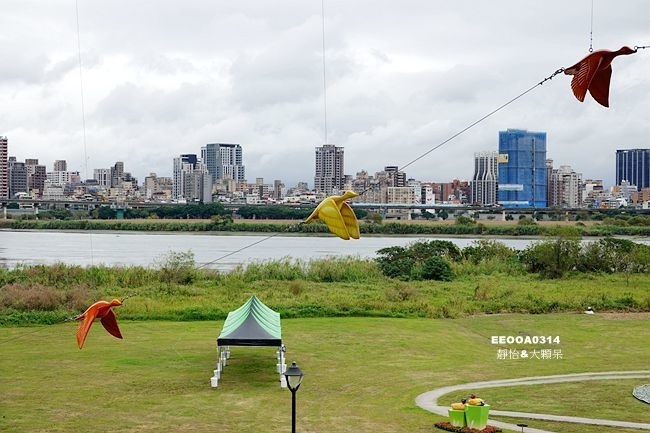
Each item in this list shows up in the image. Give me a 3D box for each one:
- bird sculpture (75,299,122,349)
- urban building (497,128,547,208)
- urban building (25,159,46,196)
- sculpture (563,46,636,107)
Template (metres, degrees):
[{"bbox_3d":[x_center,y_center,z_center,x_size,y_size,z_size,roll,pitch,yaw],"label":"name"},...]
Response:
[{"bbox_3d":[-5.319,2.541,30.000,1.550,1.100,1.250,-12,-6,31],"label":"bird sculpture"},{"bbox_3d":[212.825,-48.615,1365.000,45.000,91.000,32.000,0,0,-9],"label":"urban building"},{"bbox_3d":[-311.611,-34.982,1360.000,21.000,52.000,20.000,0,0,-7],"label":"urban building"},{"bbox_3d":[5.545,-2.772,25.200,1.550,1.100,1.250,-12,-6,31],"label":"sculpture"}]

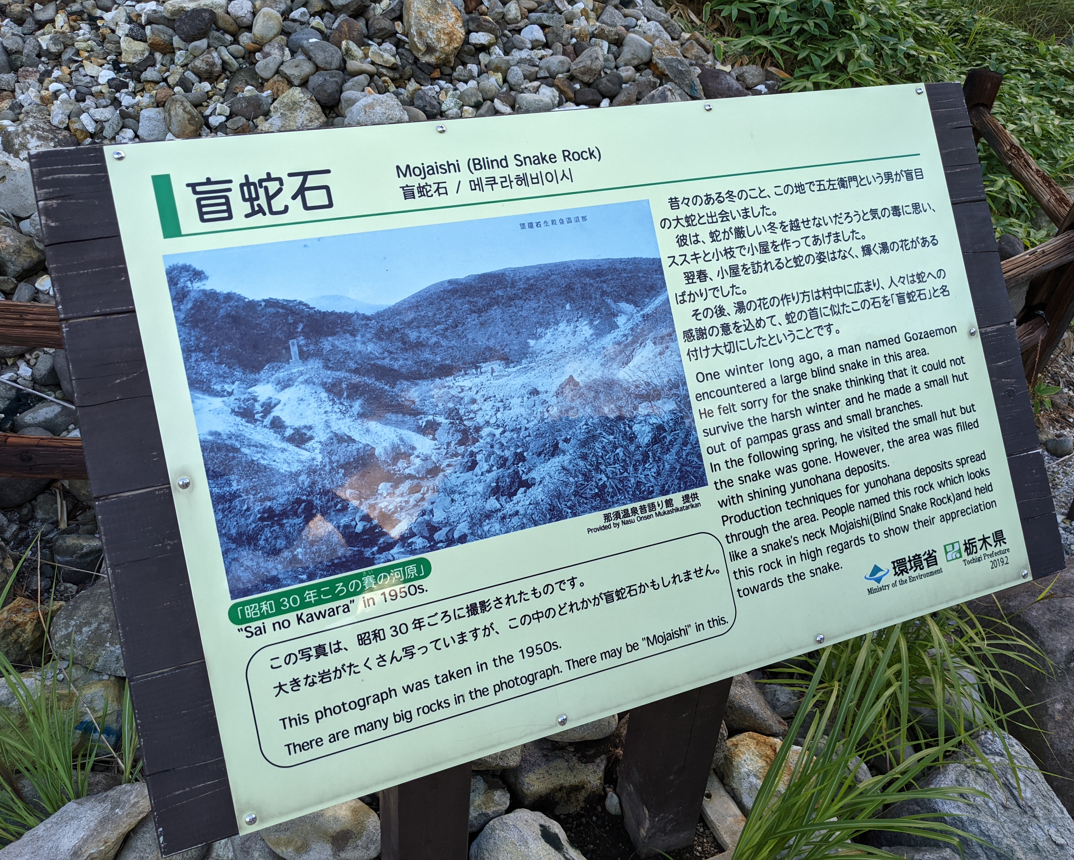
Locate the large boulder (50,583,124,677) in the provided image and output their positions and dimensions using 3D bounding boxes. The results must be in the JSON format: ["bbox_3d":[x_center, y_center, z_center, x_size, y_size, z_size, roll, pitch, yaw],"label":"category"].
[{"bbox_3d":[-0.918,0.412,1.850,0.200,0.170,0.190,-17,38,-28],"label":"large boulder"}]

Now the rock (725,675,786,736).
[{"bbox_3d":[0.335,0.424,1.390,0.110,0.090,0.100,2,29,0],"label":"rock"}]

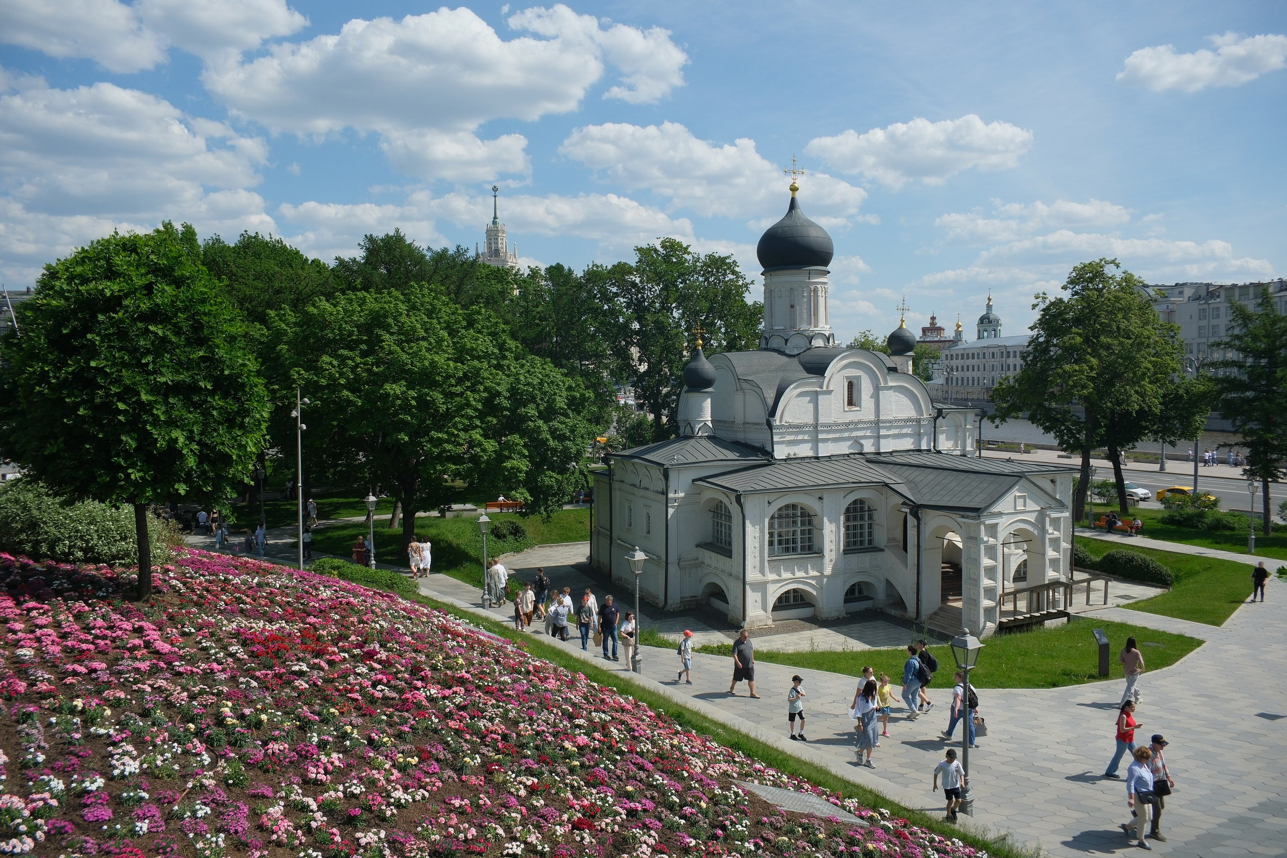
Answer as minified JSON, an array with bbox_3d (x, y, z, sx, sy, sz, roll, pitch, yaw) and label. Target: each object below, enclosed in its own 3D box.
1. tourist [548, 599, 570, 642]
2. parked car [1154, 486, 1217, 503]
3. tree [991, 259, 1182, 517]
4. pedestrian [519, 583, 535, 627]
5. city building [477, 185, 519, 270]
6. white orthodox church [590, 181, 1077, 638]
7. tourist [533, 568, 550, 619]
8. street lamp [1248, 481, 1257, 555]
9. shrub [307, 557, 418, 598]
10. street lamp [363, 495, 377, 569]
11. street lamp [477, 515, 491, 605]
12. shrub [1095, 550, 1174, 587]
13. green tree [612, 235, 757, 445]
[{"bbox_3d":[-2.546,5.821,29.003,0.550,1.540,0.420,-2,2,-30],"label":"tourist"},{"bbox_3d":[46.173,5.761,82.000,1.770,1.480,4.500,-1,2,-25],"label":"parked car"},{"bbox_3d":[28.358,-2.615,61.680,12.000,16.600,11.300,1,2,26],"label":"tree"},{"bbox_3d":[-3.766,5.699,31.384,0.480,1.440,0.400,-1,2,-25],"label":"pedestrian"},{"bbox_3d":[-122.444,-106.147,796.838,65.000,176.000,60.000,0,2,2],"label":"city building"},{"bbox_3d":[7.935,-2.466,40.199,17.300,18.000,20.500,-1,2,-23],"label":"white orthodox church"},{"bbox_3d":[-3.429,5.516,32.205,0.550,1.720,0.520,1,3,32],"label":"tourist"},{"bbox_3d":[29.937,4.342,47.430,0.520,3.659,0.520,1,3,37],"label":"street lamp"},{"bbox_3d":[-11.218,5.697,38.233,6.600,0.750,1.500,2,3,40],"label":"shrub"},{"bbox_3d":[-11.565,4.425,41.135,0.540,3.375,0.540,-1,2,-16],"label":"street lamp"},{"bbox_3d":[-5.568,4.633,33.835,0.460,3.370,0.460,-1,2,-10],"label":"street lamp"},{"bbox_3d":[20.816,5.721,40.413,1.400,1.030,3.200,-1,2,-24],"label":"shrub"},{"bbox_3d":[3.594,-5.596,83.581,12.900,21.788,12.500,0,2,2],"label":"green tree"}]

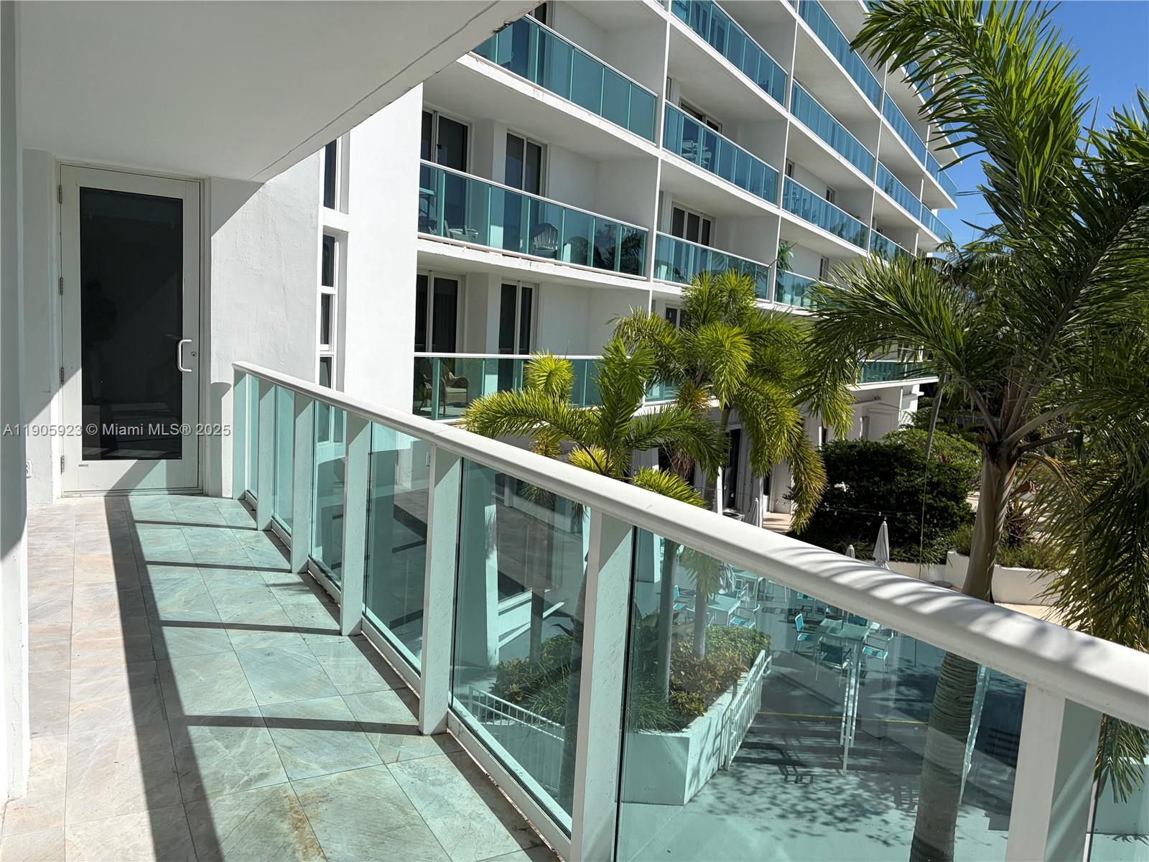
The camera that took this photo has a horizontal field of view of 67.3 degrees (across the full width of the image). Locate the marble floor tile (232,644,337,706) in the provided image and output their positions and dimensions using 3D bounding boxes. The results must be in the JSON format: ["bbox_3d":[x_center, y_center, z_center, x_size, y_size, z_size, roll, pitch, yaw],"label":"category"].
[{"bbox_3d":[-1.193,1.000,3.565,0.302,0.010,0.604,0,7,-30],"label":"marble floor tile"}]

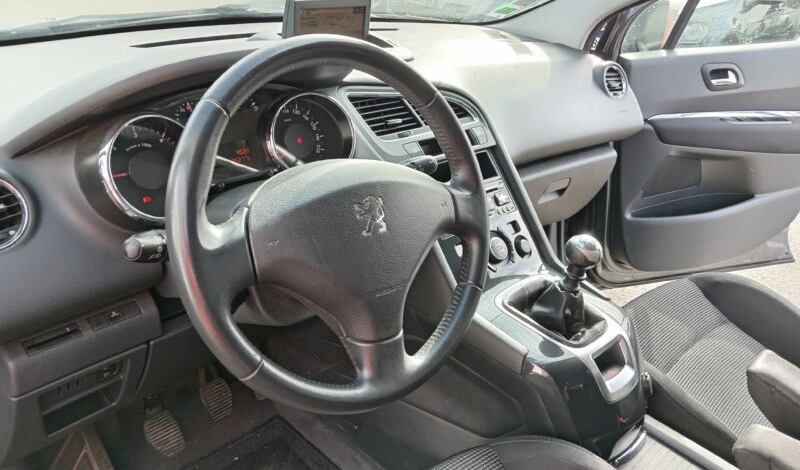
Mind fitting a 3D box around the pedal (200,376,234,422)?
[{"bbox_3d":[-0.357,0.318,1.120,0.060,0.068,0.028,-22,9,-39],"label":"pedal"}]

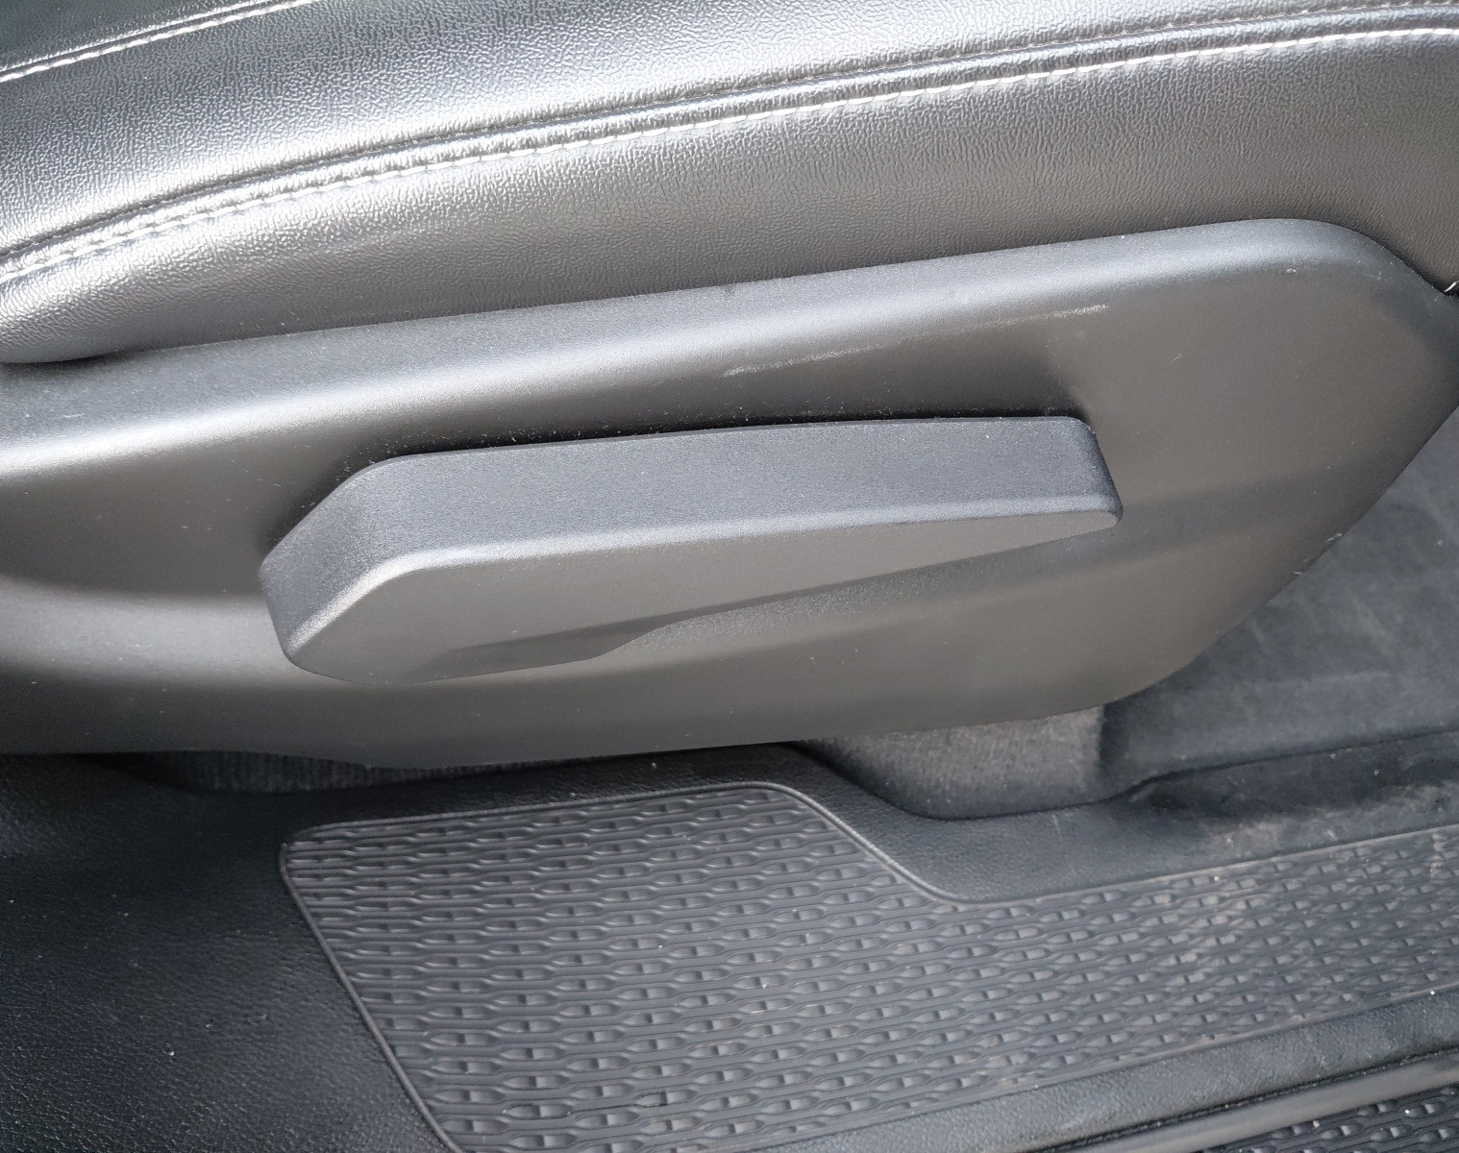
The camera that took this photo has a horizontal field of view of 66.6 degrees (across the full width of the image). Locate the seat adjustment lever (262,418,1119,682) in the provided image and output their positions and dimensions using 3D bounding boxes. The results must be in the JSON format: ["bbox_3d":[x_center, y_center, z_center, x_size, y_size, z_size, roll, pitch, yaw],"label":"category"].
[{"bbox_3d":[-0.005,-0.008,0.288,0.213,0.044,0.036,-4,47,-15],"label":"seat adjustment lever"}]

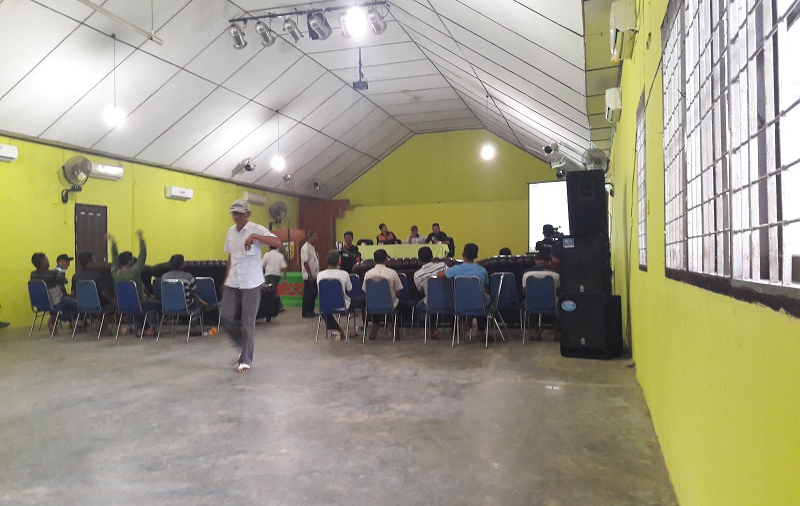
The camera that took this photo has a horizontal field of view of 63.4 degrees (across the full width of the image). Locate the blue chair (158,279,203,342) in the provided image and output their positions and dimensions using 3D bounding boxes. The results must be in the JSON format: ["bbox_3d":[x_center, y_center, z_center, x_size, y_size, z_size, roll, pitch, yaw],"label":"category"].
[{"bbox_3d":[-3.037,0.780,8.984,0.440,0.850,0.520,-1,-1,11],"label":"blue chair"}]

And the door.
[{"bbox_3d":[-5.913,0.174,12.439,0.080,2.184,0.827,-1,-1,17],"label":"door"}]

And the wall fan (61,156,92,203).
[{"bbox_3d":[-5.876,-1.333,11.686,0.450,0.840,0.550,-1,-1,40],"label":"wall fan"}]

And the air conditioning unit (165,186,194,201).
[{"bbox_3d":[-5.133,-1.377,15.064,0.200,0.275,0.810,-1,-1,17],"label":"air conditioning unit"}]

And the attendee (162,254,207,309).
[{"bbox_3d":[-2.989,0.612,9.163,0.500,1.190,0.740,-1,-1,13],"label":"attendee"}]

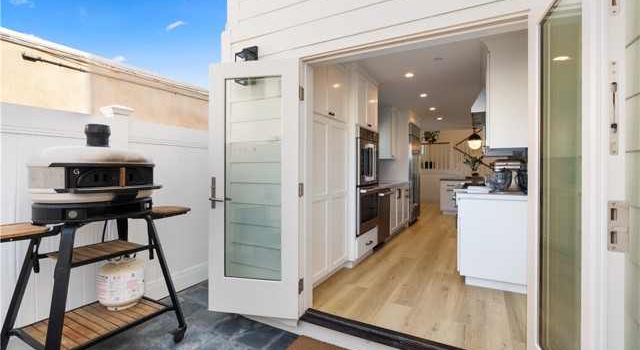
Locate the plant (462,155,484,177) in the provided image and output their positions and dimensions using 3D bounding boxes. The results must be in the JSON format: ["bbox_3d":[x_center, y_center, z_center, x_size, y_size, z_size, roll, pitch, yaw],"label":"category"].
[{"bbox_3d":[3.878,-0.239,7.150,0.530,0.580,0.460,1,1,29],"label":"plant"}]

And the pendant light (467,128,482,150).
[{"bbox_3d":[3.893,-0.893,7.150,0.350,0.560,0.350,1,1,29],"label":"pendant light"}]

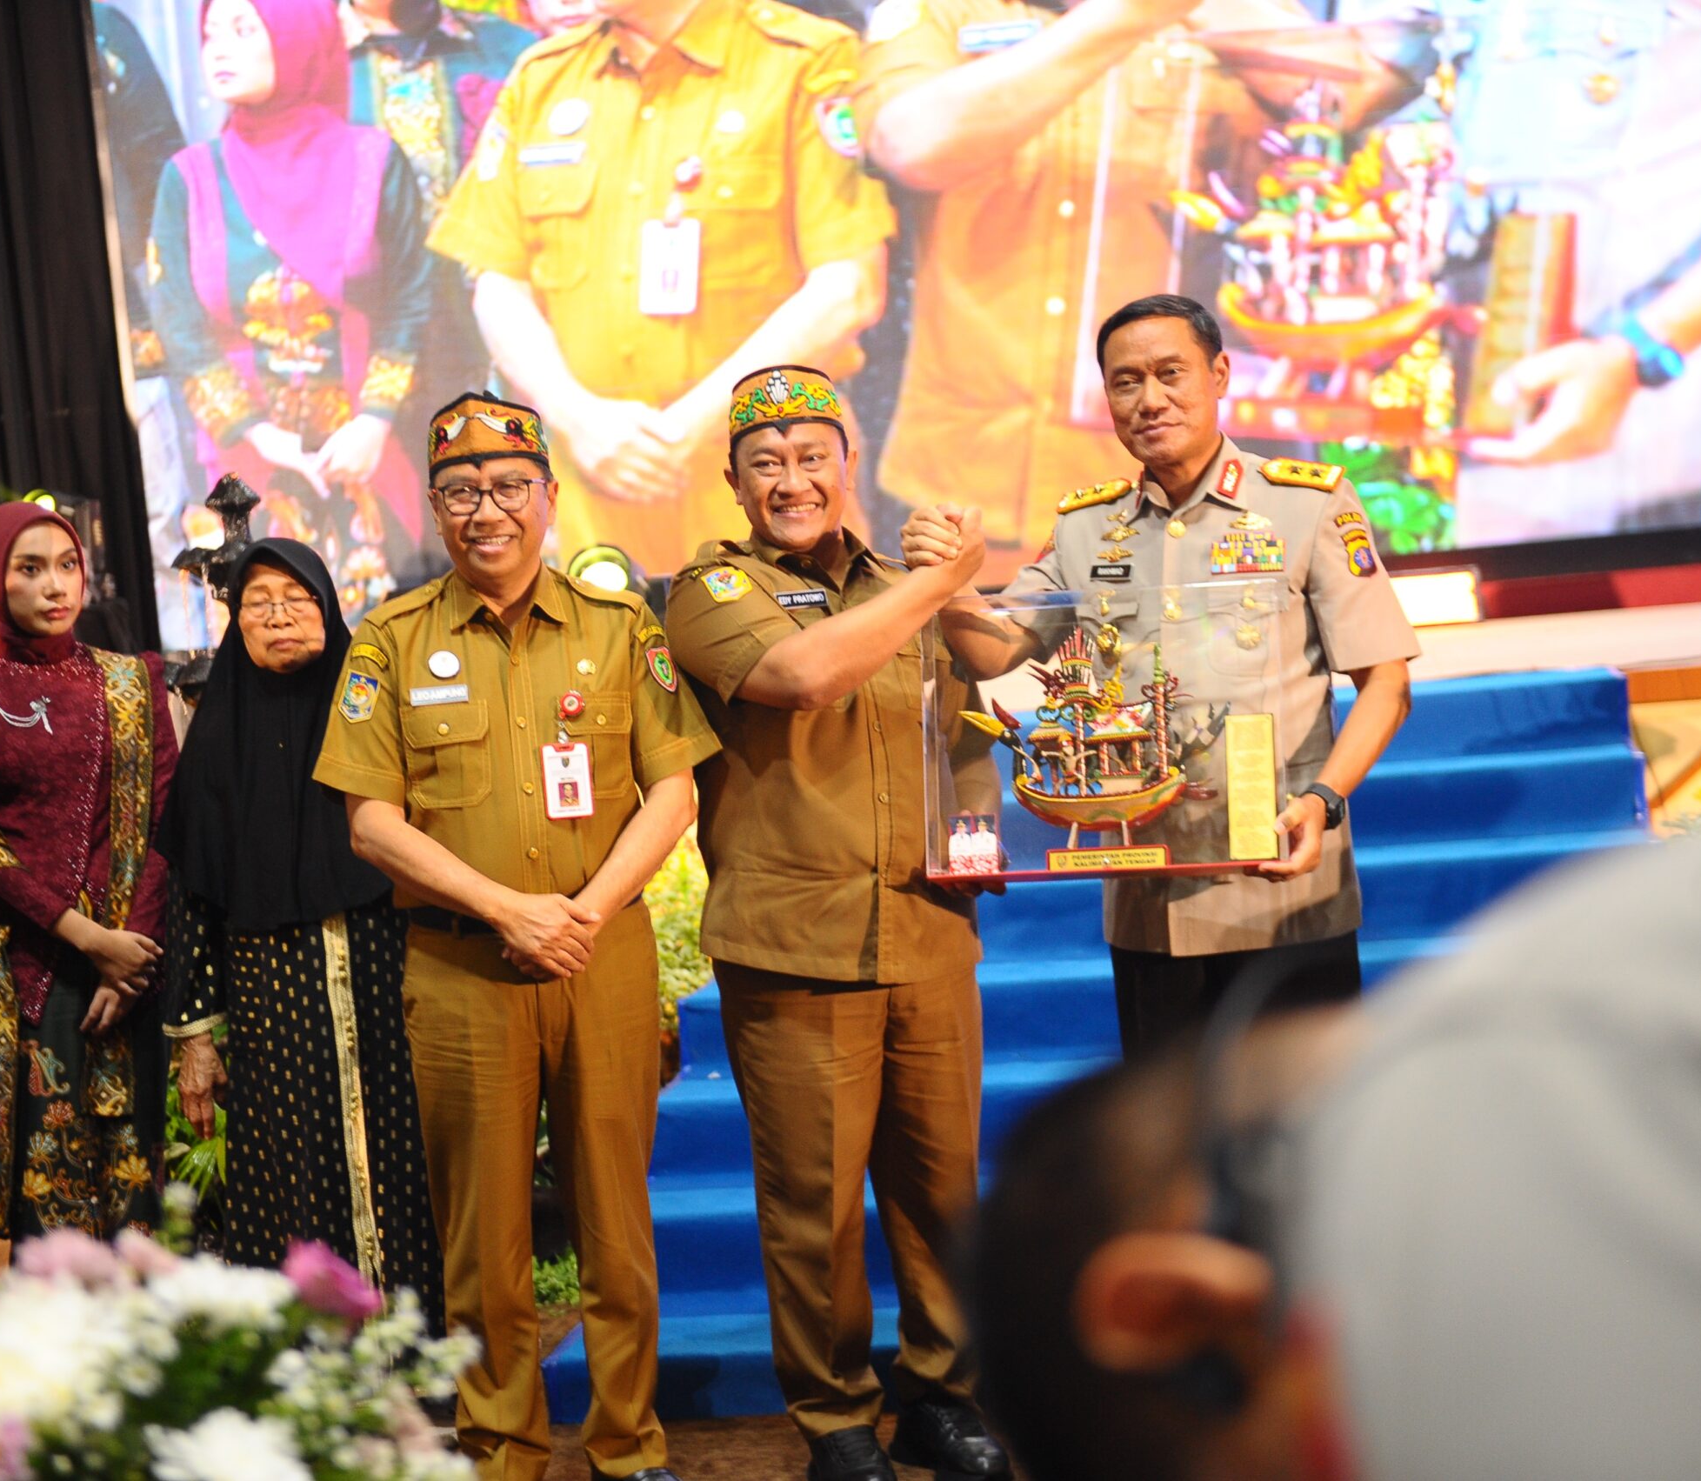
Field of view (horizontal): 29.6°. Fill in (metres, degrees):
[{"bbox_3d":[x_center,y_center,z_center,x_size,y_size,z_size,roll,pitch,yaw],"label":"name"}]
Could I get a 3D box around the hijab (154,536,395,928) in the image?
[{"bbox_3d":[-0.933,-0.007,5.250,0.400,0.650,0.340,-6,3,-18],"label":"hijab"}]

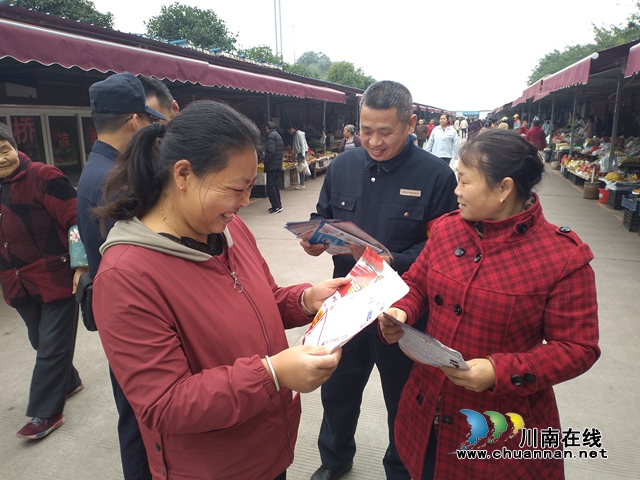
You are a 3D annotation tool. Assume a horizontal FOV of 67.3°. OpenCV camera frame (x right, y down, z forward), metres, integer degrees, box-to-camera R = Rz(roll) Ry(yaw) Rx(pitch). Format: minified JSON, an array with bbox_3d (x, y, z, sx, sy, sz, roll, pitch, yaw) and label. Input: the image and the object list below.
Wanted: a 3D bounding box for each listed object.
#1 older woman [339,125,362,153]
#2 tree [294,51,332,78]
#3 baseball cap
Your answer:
[{"bbox_3d":[0.529,-1.229,8.252,0.450,1.460,0.320,5,15,23],"label":"older woman"},{"bbox_3d":[-0.594,-17.620,57.433,5.000,9.200,5.000,-1,14,0],"label":"tree"},{"bbox_3d":[-0.674,-0.502,1.687,0.185,0.150,0.270,11,19,40],"label":"baseball cap"}]

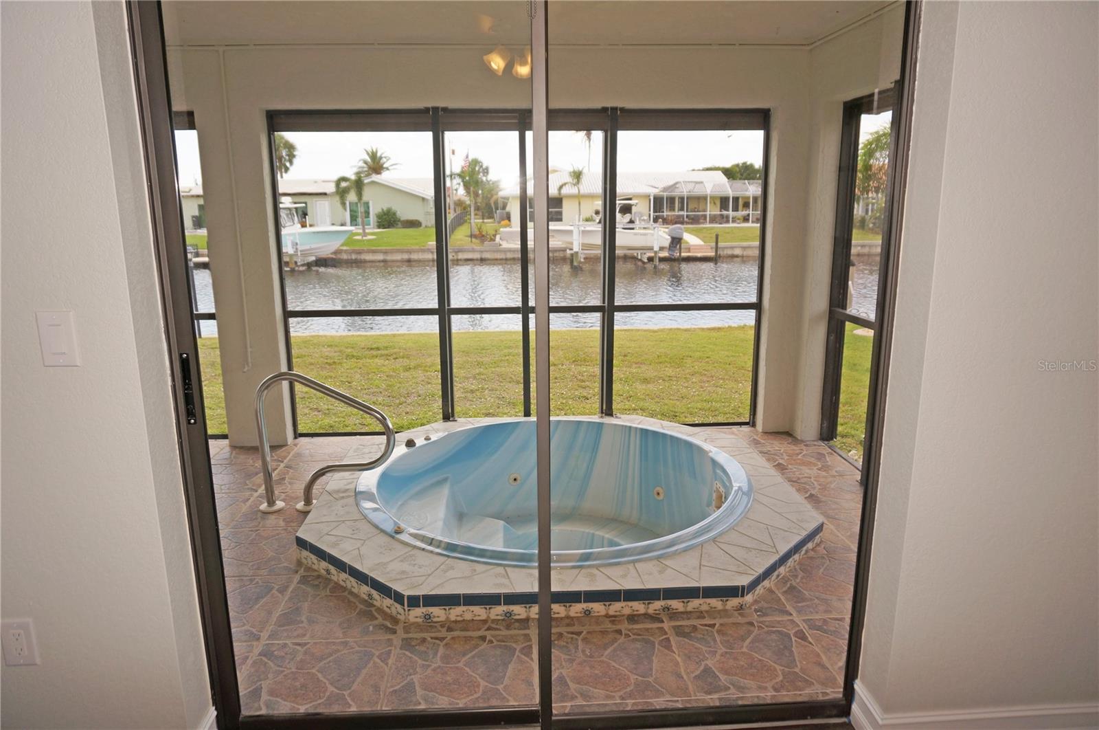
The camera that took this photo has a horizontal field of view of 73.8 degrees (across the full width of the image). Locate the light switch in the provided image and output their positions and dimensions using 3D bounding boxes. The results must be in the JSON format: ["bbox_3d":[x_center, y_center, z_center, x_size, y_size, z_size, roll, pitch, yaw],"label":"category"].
[{"bbox_3d":[-1.075,-0.056,1.599,0.076,0.122,0.007,-1,13,-3],"label":"light switch"}]

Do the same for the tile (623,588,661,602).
[{"bbox_3d":[0.360,0.893,2.847,0.152,0.052,0.010,-1,13,-2],"label":"tile"}]

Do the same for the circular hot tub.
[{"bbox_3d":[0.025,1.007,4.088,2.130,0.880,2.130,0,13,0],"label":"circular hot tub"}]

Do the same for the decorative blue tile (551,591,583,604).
[{"bbox_3d":[0.052,0.899,2.845,0.152,0.051,0.009,-1,13,-3],"label":"decorative blue tile"}]

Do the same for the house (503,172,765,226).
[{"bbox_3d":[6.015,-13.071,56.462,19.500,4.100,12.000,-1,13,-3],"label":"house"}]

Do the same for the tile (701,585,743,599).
[{"bbox_3d":[0.670,0.888,2.859,0.152,0.052,0.010,-1,13,-2],"label":"tile"}]

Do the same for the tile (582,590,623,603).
[{"bbox_3d":[0.206,0.895,2.841,0.152,0.052,0.010,-1,13,-2],"label":"tile"}]

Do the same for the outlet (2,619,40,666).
[{"bbox_3d":[-1.266,0.665,1.747,0.076,0.122,0.007,-1,13,-3],"label":"outlet"}]

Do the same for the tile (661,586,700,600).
[{"bbox_3d":[0.515,0.890,2.853,0.152,0.052,0.010,-1,13,-2],"label":"tile"}]

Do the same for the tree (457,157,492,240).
[{"bbox_3d":[-4.352,-9.578,41.734,2.100,4.450,2.100,-1,13,-3],"label":"tree"}]

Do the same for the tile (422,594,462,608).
[{"bbox_3d":[-0.412,0.906,2.817,0.152,0.052,0.010,-1,13,-2],"label":"tile"}]

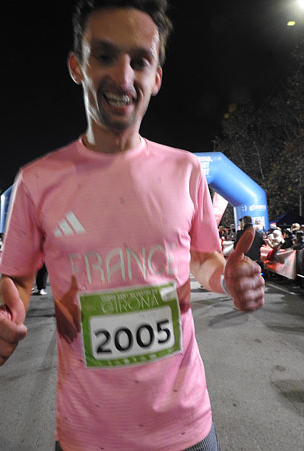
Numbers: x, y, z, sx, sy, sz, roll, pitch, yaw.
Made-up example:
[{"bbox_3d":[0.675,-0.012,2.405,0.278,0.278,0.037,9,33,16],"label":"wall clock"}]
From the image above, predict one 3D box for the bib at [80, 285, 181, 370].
[{"bbox_3d":[-0.043,0.214,0.667,0.211,0.155,0.024,-6,0,-9],"label":"bib"}]

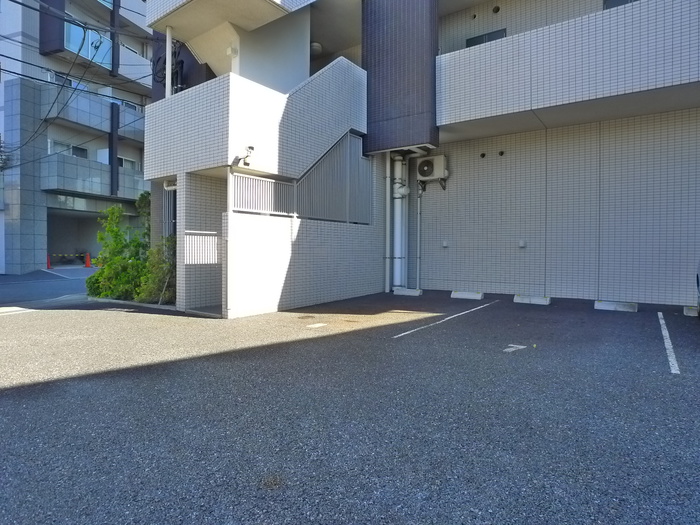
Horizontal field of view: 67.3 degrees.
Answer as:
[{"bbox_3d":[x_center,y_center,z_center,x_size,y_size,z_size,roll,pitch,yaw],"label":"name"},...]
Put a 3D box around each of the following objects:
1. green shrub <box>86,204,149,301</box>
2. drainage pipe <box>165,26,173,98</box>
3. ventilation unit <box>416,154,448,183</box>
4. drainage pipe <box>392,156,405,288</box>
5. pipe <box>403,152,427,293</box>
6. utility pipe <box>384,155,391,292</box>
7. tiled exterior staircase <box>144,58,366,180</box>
[{"bbox_3d":[-4.643,-0.210,10.500,1.150,1.860,1.120,1,2,37],"label":"green shrub"},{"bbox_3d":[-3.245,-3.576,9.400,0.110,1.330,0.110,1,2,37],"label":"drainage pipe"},{"bbox_3d":[1.891,-2.154,12.050,0.770,0.550,0.300,2,2,41],"label":"ventilation unit"},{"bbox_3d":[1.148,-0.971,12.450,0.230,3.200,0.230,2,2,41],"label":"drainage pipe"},{"bbox_3d":[1.521,-0.998,12.500,0.600,3.250,0.200,2,2,41],"label":"pipe"},{"bbox_3d":[0.849,-0.905,11.900,0.120,3.170,0.120,0,1,0],"label":"utility pipe"},{"bbox_3d":[-1.660,-2.660,9.950,2.500,2.500,3.550,1,1,39],"label":"tiled exterior staircase"}]

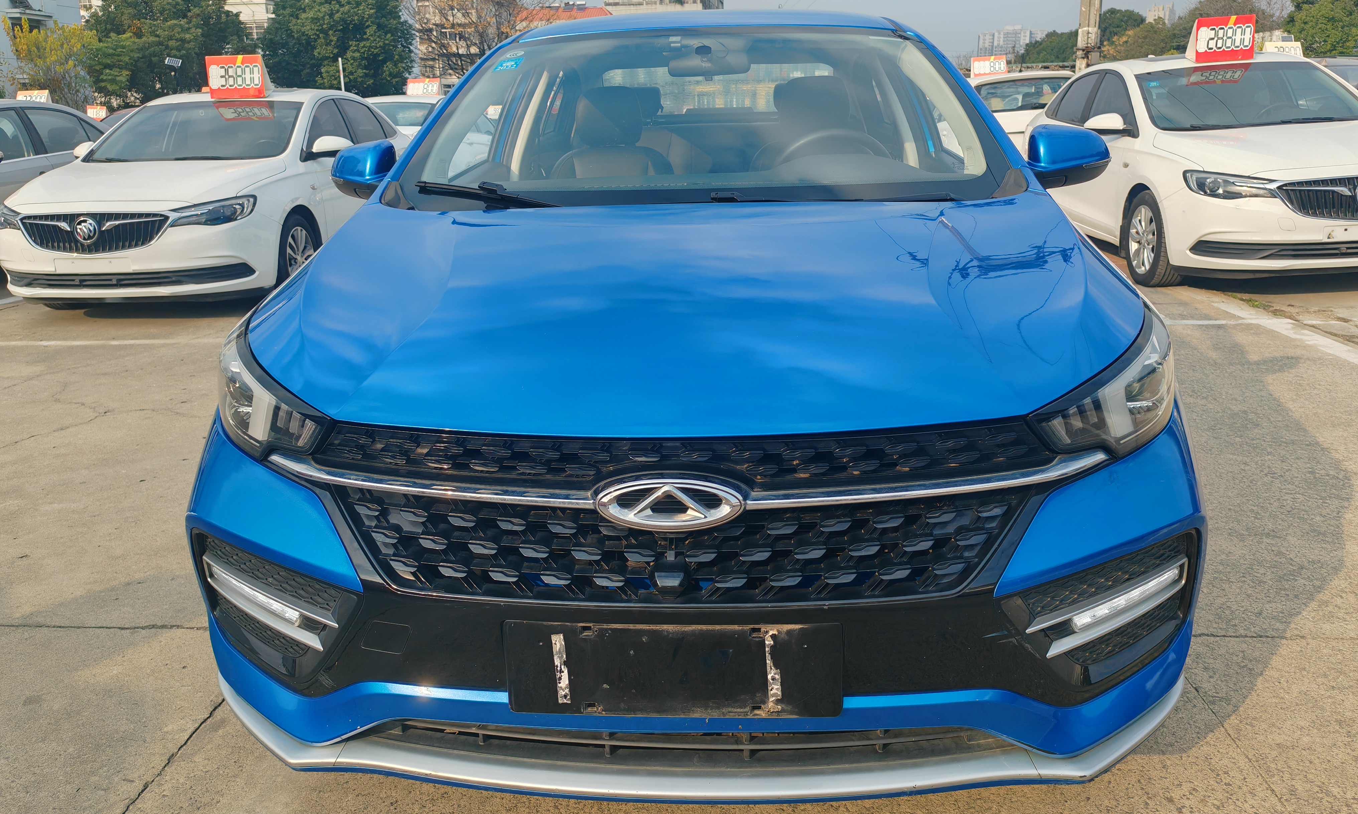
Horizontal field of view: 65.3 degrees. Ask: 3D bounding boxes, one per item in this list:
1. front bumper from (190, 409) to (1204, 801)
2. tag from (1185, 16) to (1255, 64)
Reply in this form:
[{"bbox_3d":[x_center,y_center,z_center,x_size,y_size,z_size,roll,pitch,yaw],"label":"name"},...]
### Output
[{"bbox_3d":[0.006,0.280,1.648,1.720,0.550,0.520,0,15,3],"label":"front bumper"},{"bbox_3d":[4.078,-2.760,7.975,0.420,0.310,0.210,2,15,10],"label":"tag"}]

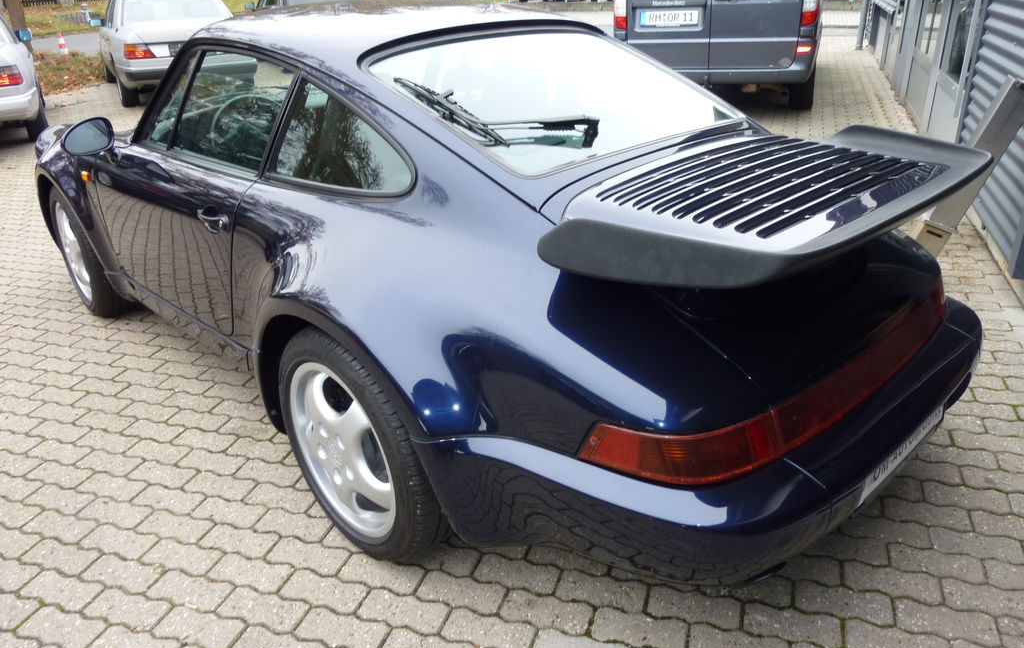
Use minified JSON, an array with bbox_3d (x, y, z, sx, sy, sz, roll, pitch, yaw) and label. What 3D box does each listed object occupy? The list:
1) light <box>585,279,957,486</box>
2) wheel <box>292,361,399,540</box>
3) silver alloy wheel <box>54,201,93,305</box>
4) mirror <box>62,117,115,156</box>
[{"bbox_3d":[0.738,0.036,1.718,1.460,0.150,0.270,-23,32,-38],"label":"light"},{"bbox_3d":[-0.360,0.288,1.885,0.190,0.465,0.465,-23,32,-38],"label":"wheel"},{"bbox_3d":[-1.915,-0.352,3.413,0.175,0.465,0.465,-23,32,-38],"label":"silver alloy wheel"},{"bbox_3d":[-1.480,-0.647,2.568,0.172,0.122,0.110,-23,32,-38],"label":"mirror"}]

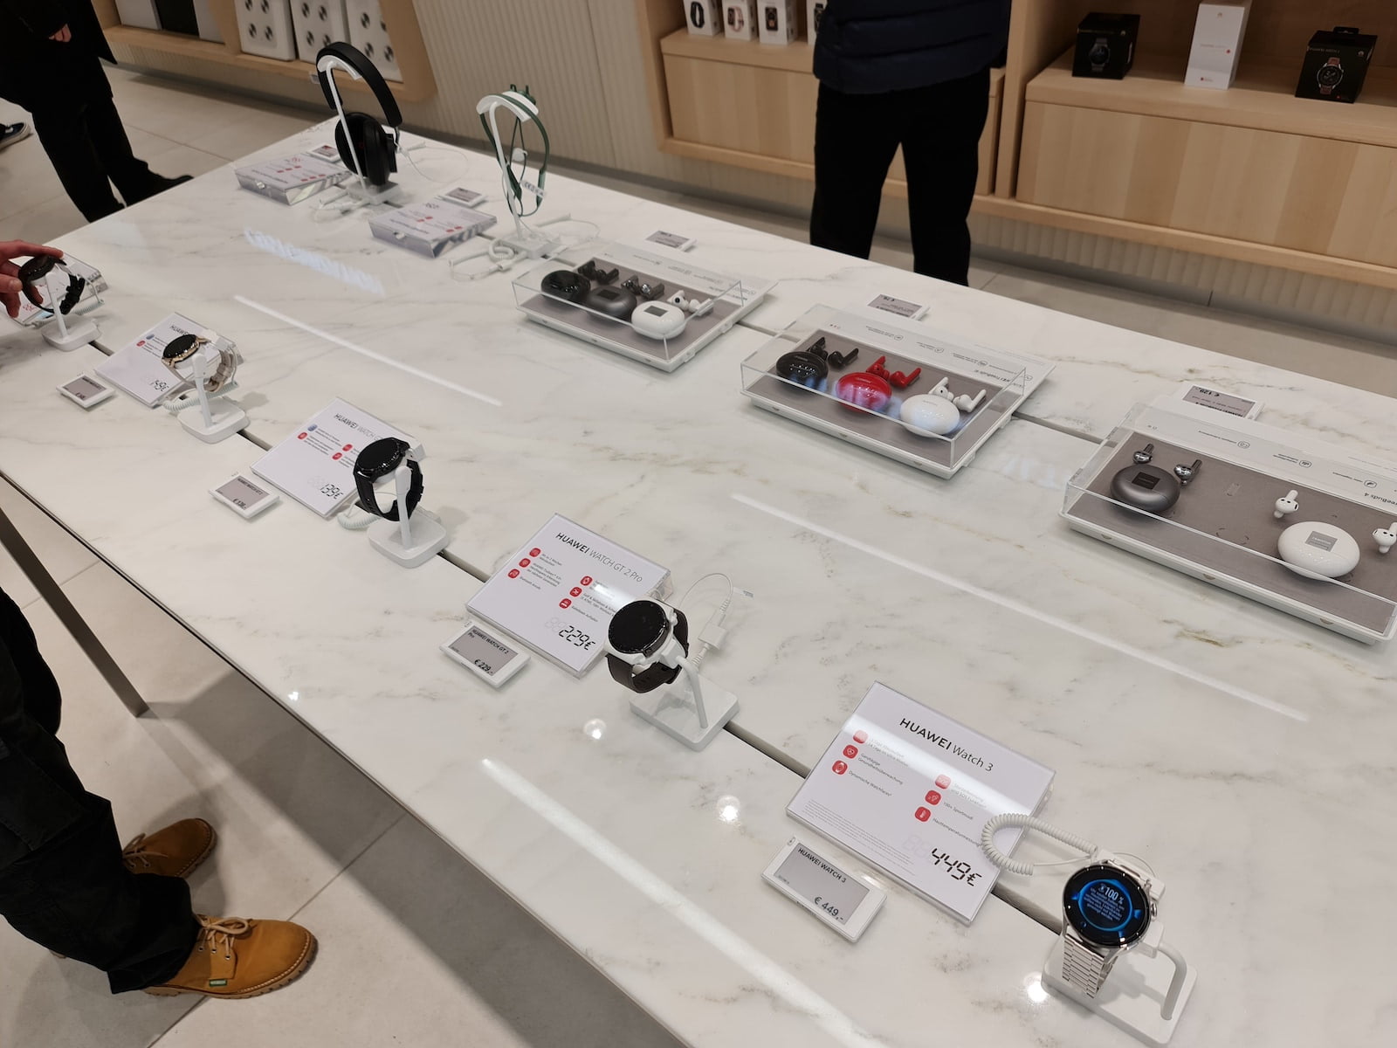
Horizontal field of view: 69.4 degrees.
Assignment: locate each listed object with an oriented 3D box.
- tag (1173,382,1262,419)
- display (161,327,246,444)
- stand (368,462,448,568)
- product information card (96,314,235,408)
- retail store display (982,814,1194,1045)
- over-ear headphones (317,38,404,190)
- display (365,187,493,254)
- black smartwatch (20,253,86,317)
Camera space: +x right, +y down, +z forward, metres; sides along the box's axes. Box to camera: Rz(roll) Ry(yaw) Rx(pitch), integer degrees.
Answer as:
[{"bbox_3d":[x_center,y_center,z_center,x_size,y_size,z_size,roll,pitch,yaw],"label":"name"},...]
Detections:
[{"bbox_3d":[0.534,-0.123,1.039,0.077,0.011,0.038,26,52,31],"label":"tag"},{"bbox_3d":[-0.585,-0.169,1.194,0.095,0.103,0.079,26,52,31],"label":"display"},{"bbox_3d":[-0.297,-0.019,0.987,0.076,0.101,0.054,26,52,31],"label":"stand"},{"bbox_3d":[-0.688,-0.213,1.302,0.146,0.028,0.127,26,52,31],"label":"product information card"},{"bbox_3d":[0.249,0.239,0.614,0.125,0.113,0.082,26,52,31],"label":"retail store display"},{"bbox_3d":[-0.534,-0.643,1.588,0.168,0.208,0.078,26,52,31],"label":"over-ear headphones"},{"bbox_3d":[-0.402,-0.458,1.529,0.146,0.027,0.126,26,52,31],"label":"display"},{"bbox_3d":[-0.872,-0.322,1.369,0.050,0.070,0.070,26,64,31],"label":"black smartwatch"}]

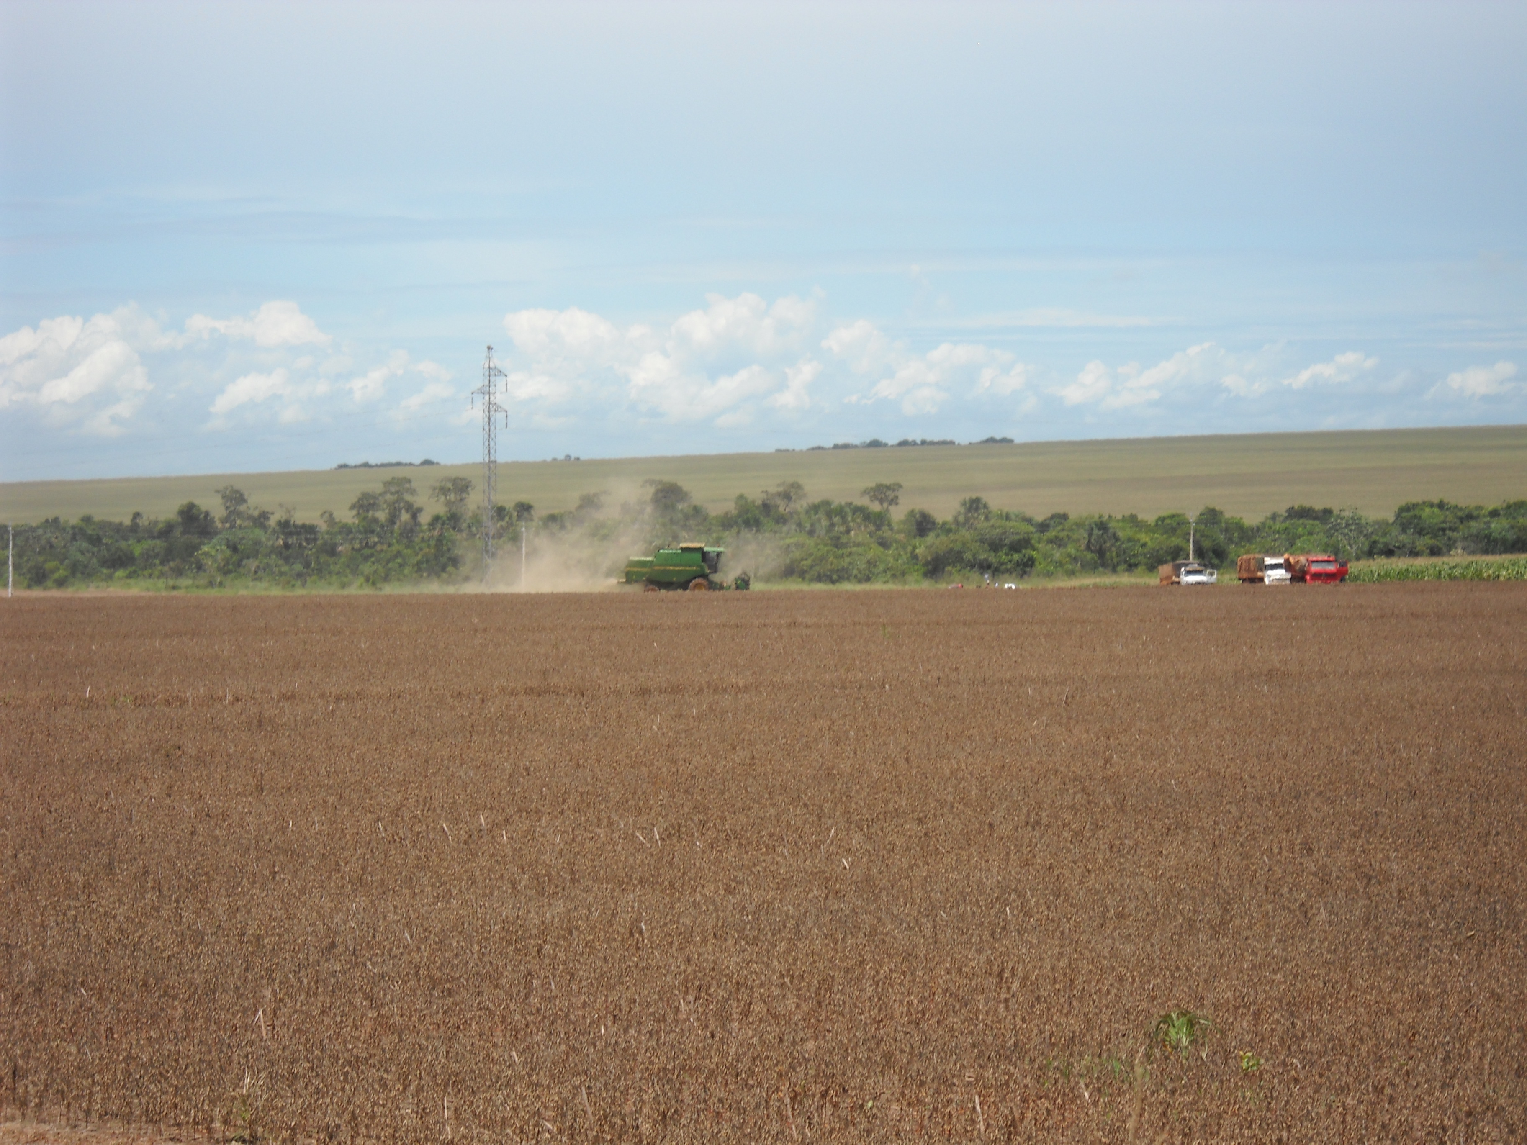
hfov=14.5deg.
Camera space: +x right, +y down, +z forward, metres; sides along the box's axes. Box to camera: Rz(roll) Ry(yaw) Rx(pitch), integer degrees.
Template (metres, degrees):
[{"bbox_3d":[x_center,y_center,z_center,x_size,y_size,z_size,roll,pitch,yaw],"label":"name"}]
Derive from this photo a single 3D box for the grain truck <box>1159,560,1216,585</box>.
[{"bbox_3d":[34.738,0.350,493.000,2.600,2.650,7.200,0,0,-11],"label":"grain truck"}]

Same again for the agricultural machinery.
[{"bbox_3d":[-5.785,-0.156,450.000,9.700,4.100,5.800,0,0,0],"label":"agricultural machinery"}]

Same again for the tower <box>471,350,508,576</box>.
[{"bbox_3d":[-30.961,-12.131,680.000,5.200,27.200,1.300,0,0,-40],"label":"tower"}]

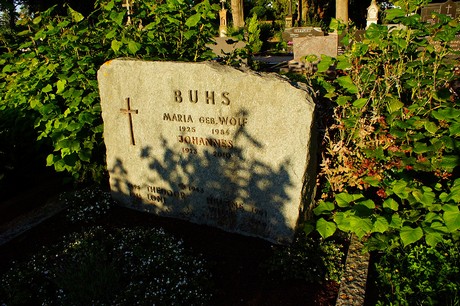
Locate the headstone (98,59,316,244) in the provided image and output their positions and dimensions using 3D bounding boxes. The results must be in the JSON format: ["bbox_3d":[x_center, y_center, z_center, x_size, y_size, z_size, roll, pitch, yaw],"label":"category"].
[{"bbox_3d":[-0.166,-0.065,2.211,1.450,1.030,0.250,7,21,26],"label":"headstone"}]

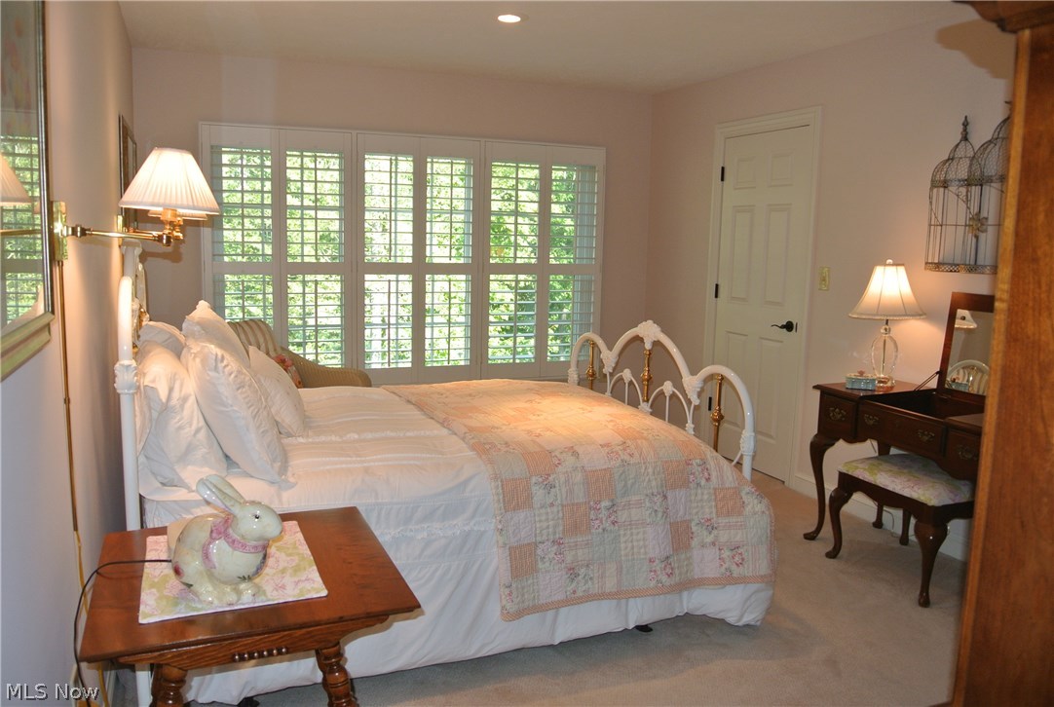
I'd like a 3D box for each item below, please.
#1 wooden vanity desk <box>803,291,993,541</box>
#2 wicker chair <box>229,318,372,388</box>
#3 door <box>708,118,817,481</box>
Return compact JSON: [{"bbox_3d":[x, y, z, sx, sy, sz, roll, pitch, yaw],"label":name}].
[{"bbox_3d":[1.754,0.365,3.247,0.550,1.200,1.070,-3,10,-23],"label":"wooden vanity desk"},{"bbox_3d":[-1.314,0.296,4.361,0.780,0.880,0.740,3,9,14],"label":"wicker chair"},{"bbox_3d":[1.390,-0.303,4.784,0.060,2.050,0.760,-3,10,-23],"label":"door"}]

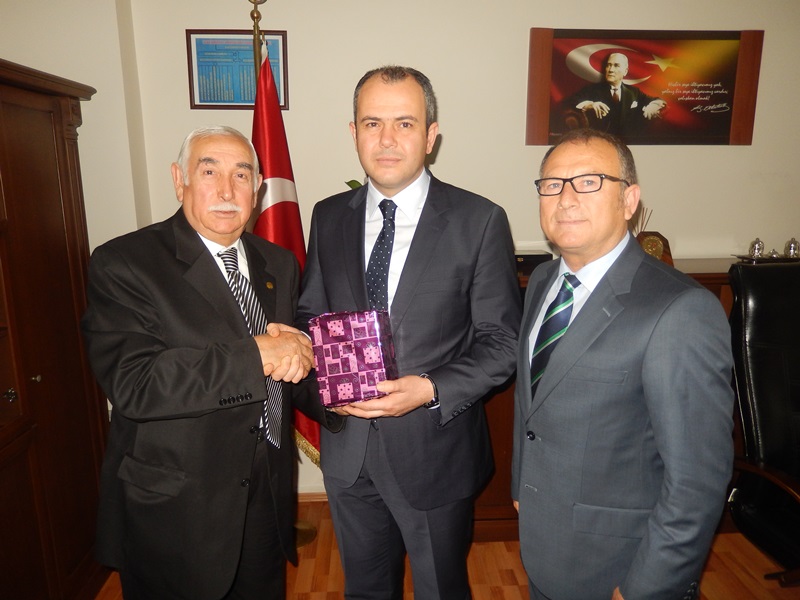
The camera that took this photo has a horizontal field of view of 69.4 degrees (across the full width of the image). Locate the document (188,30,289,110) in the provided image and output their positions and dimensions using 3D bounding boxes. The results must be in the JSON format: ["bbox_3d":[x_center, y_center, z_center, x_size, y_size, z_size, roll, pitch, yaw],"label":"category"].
[{"bbox_3d":[-0.694,-0.992,2.494,0.425,0.325,0.025,-1,12,-3],"label":"document"}]

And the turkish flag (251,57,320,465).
[{"bbox_3d":[-0.456,-0.087,2.397,0.280,1.760,0.210,-1,12,-3],"label":"turkish flag"}]

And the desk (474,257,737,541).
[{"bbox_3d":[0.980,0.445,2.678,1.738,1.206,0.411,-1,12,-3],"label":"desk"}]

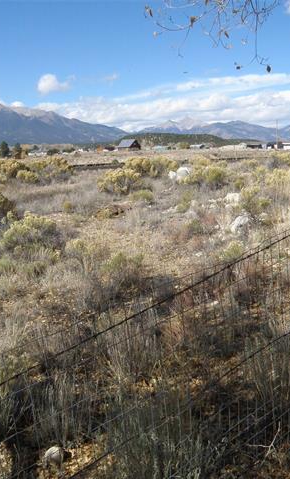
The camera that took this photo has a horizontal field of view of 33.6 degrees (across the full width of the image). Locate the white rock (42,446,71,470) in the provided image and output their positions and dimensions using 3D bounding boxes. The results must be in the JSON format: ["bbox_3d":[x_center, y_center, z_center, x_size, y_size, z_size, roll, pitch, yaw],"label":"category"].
[{"bbox_3d":[-0.450,1.102,2.438,0.127,0.114,0.102,0,11,0],"label":"white rock"}]

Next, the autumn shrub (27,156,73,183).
[{"bbox_3d":[-4.123,-3.057,20.846,1.966,1.076,1.464,-2,11,-11],"label":"autumn shrub"}]

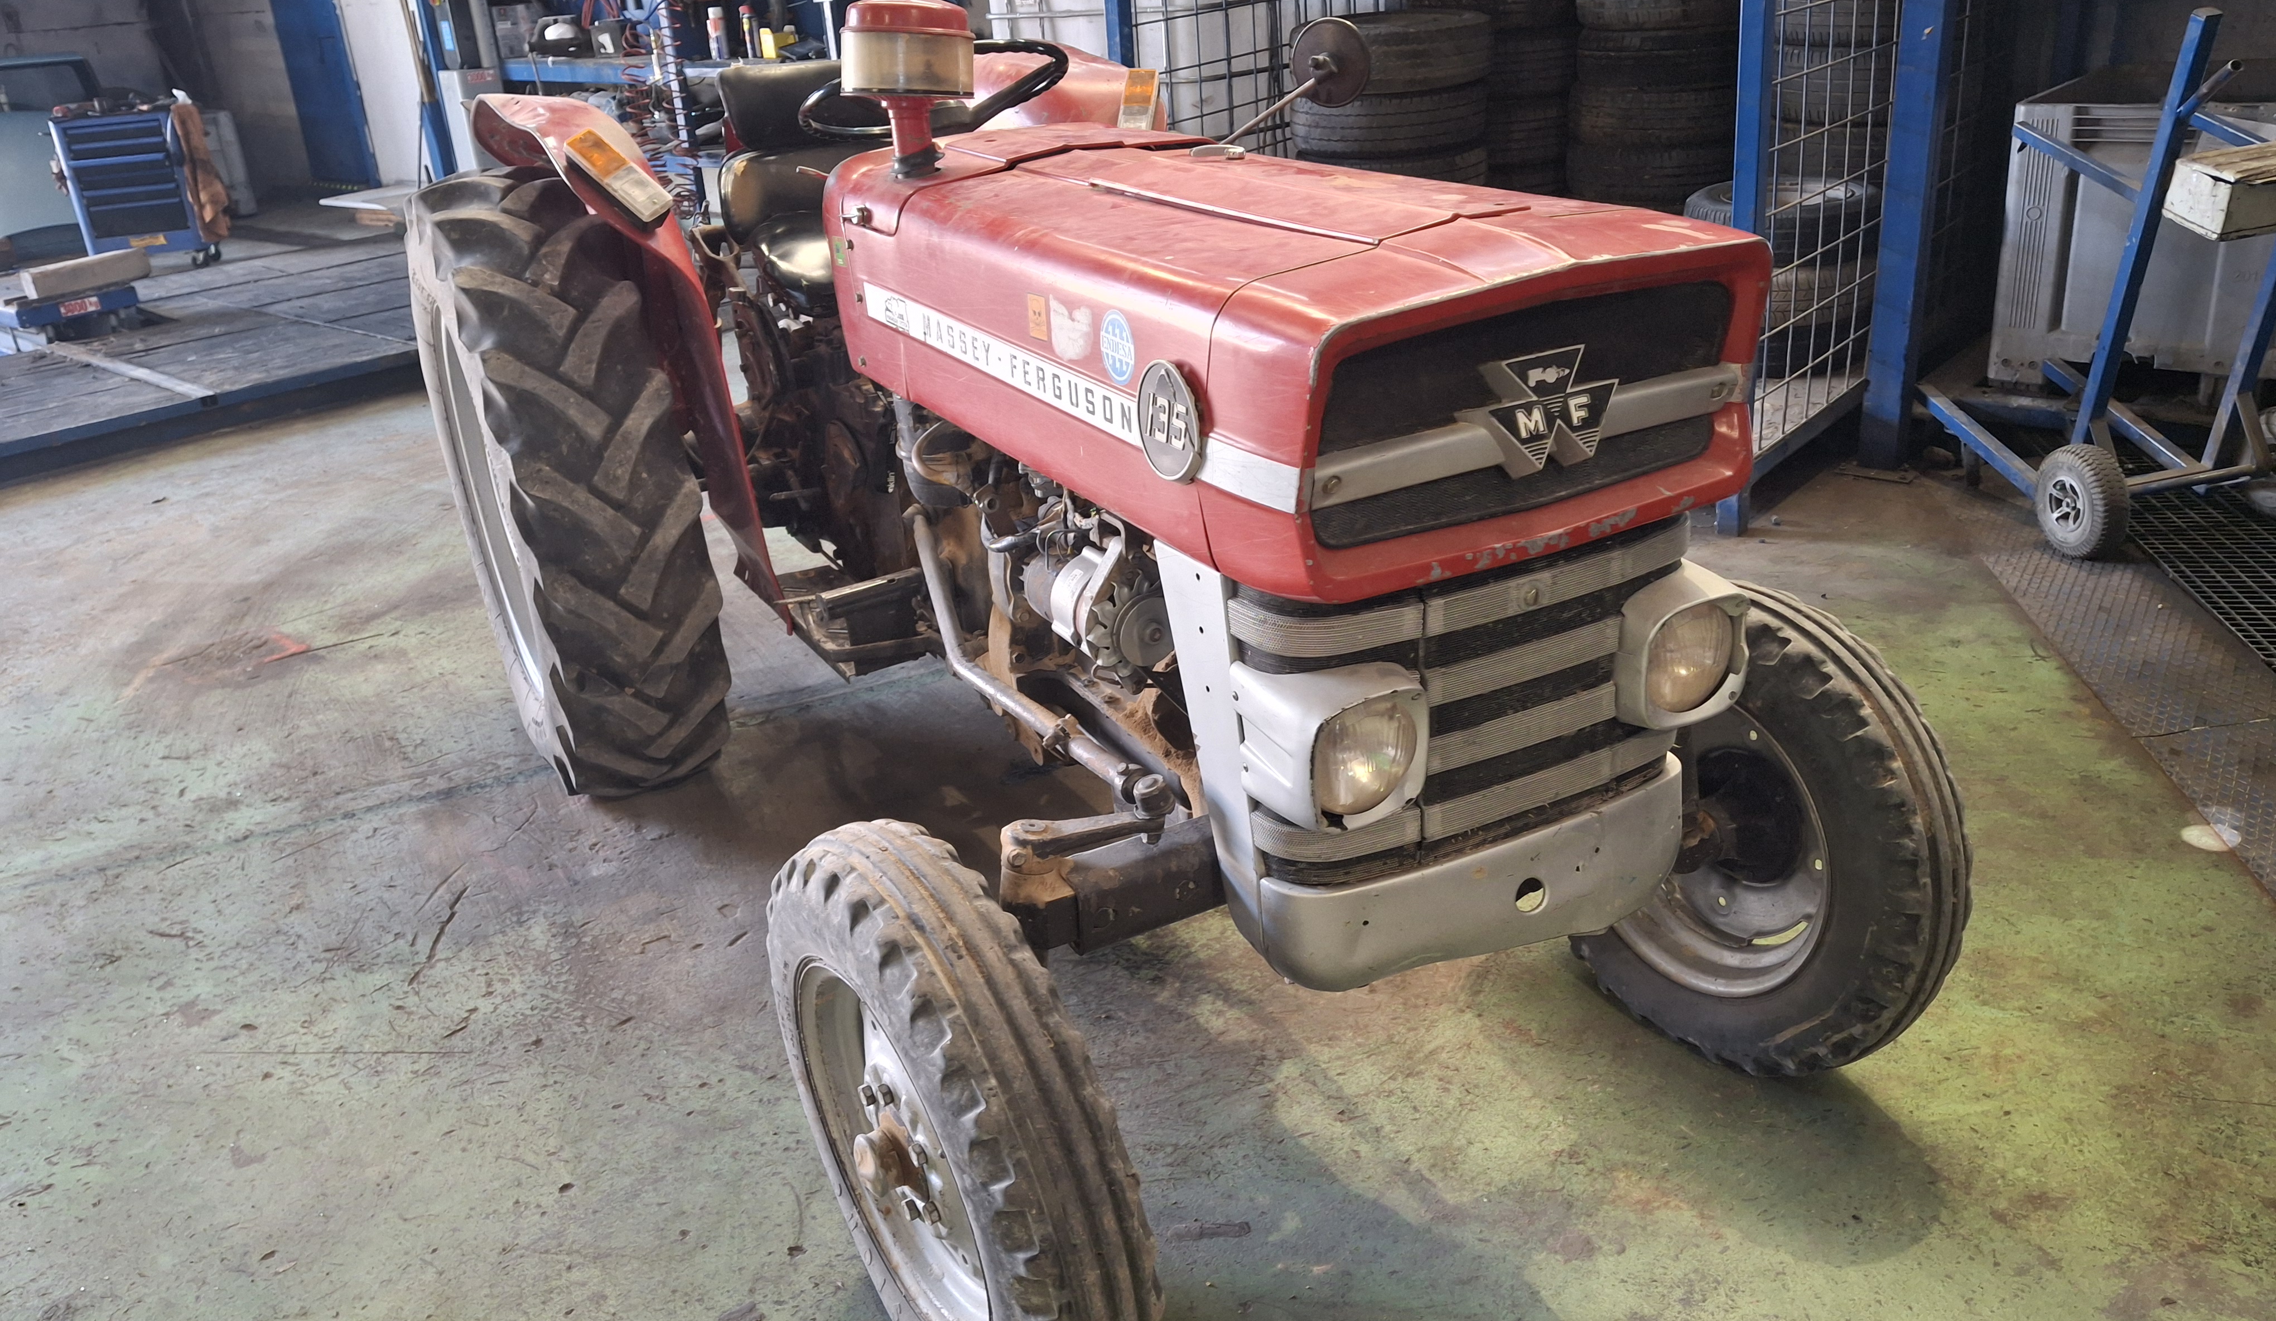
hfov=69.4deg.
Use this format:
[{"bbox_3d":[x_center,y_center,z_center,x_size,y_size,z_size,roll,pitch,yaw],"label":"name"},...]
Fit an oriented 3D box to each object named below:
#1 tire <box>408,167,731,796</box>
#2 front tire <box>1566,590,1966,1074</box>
[{"bbox_3d":[-1.113,-0.333,3.198,0.320,1.206,1.206,-16,28,-24],"label":"tire"},{"bbox_3d":[0.814,0.231,2.306,0.155,0.704,0.704,-18,29,-28],"label":"front tire"}]

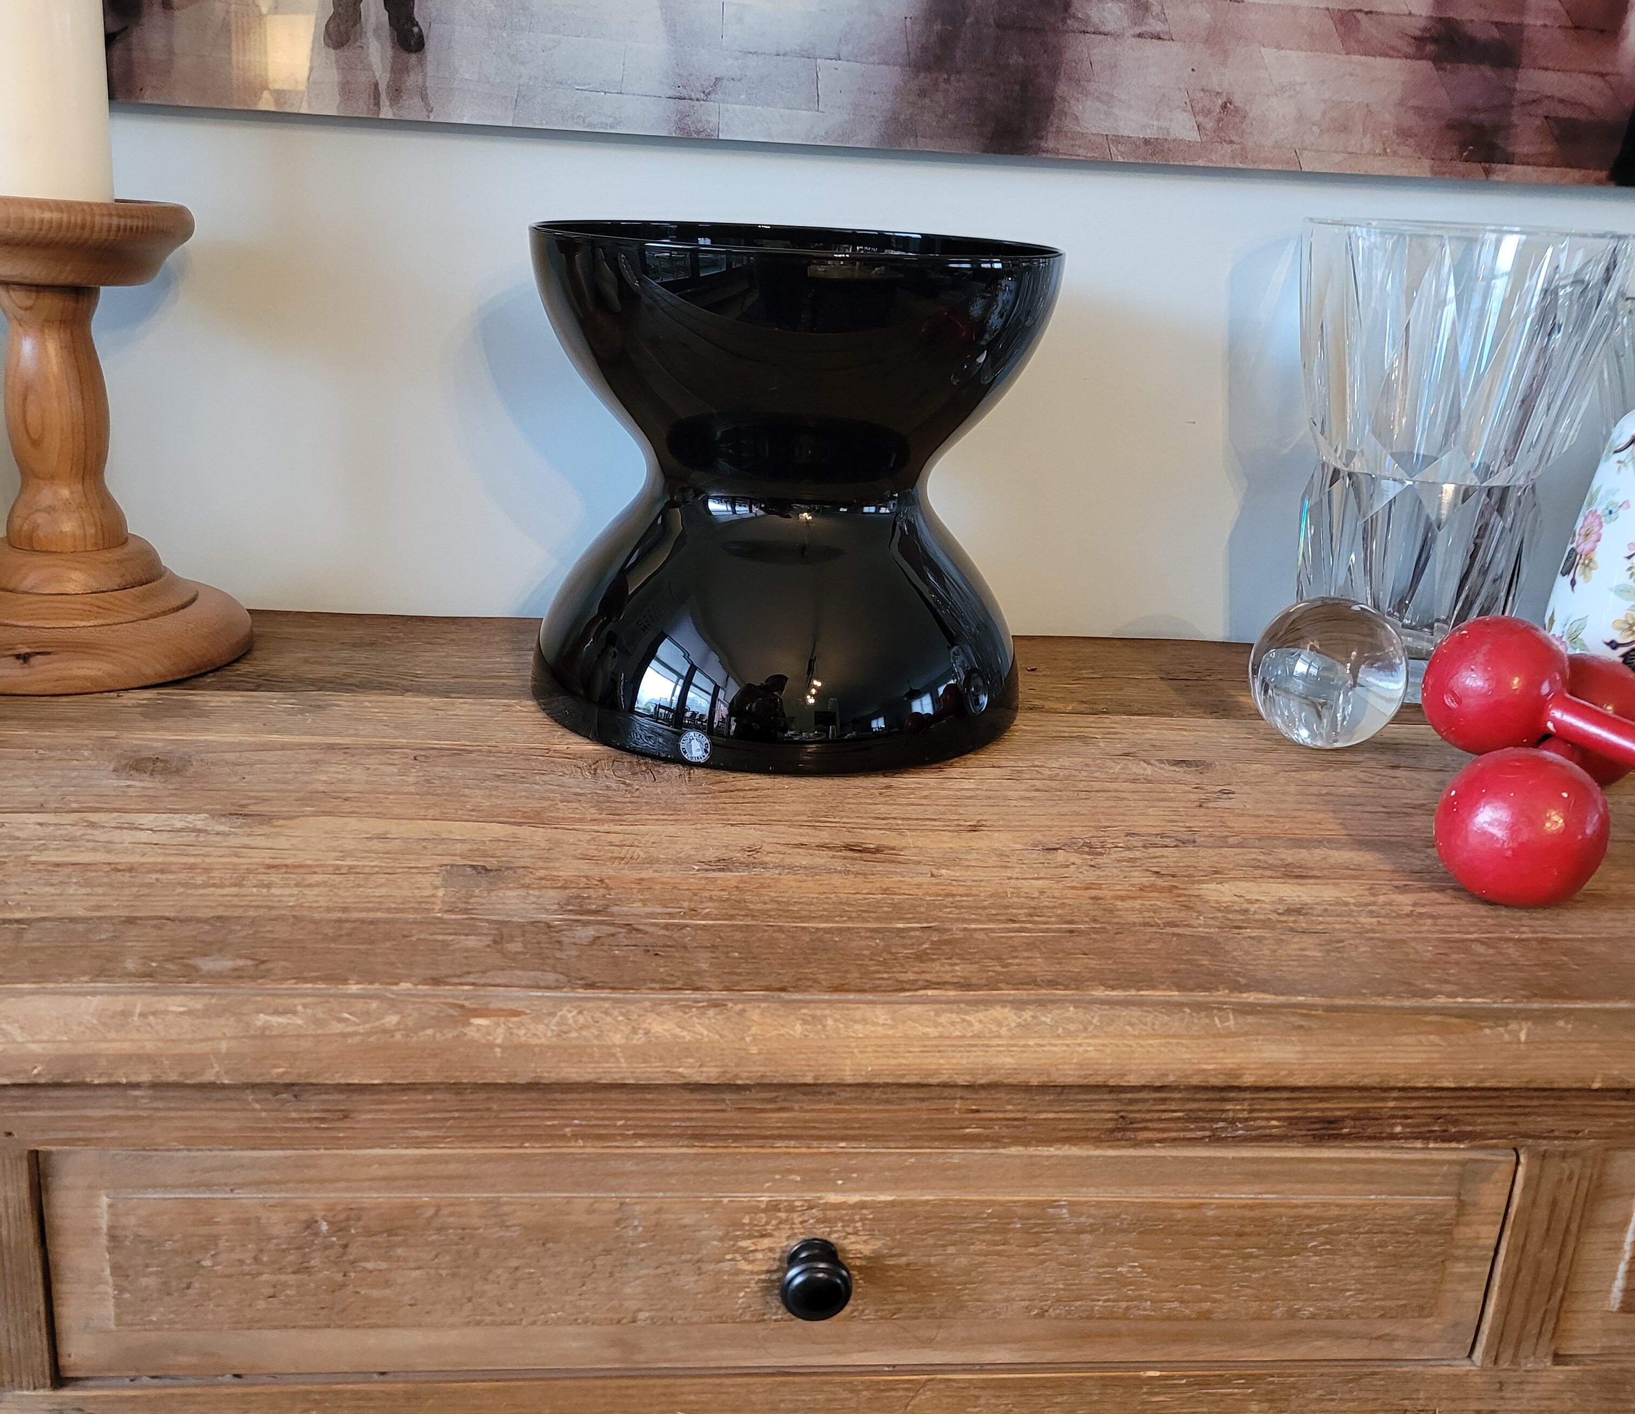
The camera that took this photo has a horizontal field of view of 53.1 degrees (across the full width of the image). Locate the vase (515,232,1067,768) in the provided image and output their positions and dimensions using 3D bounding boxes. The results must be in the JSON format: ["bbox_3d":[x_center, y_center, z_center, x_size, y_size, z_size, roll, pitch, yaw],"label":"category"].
[{"bbox_3d":[-0.016,-0.126,0.888,0.275,0.247,0.275,1,18,-6],"label":"vase"}]

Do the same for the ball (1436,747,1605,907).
[{"bbox_3d":[0.296,0.051,0.690,0.067,0.067,0.067,1,18,-6],"label":"ball"}]

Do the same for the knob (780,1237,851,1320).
[{"bbox_3d":[-0.001,0.215,0.615,0.026,0.026,0.027,1,18,-6],"label":"knob"}]

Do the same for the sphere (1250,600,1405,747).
[{"bbox_3d":[0.274,-0.018,0.876,0.081,0.081,0.081,1,18,-6],"label":"sphere"}]

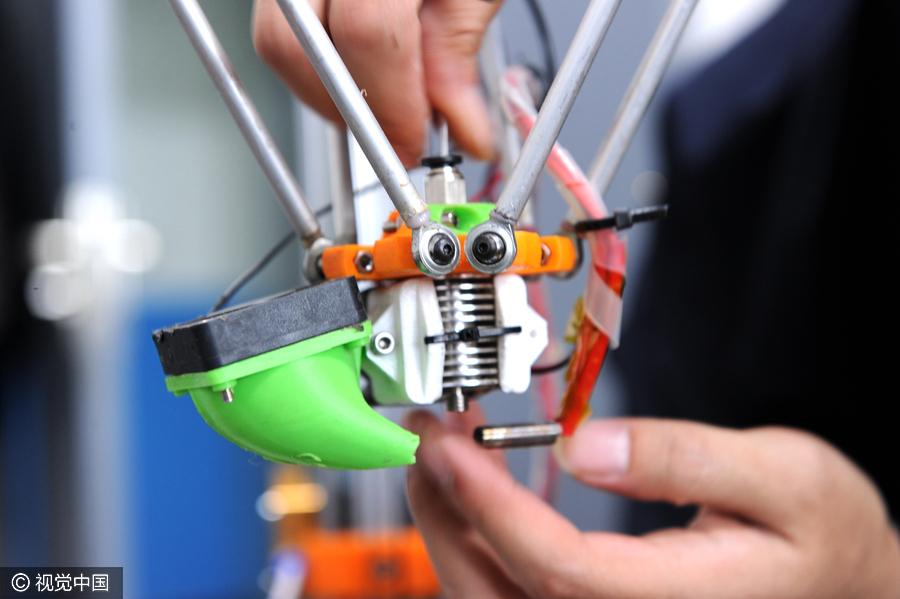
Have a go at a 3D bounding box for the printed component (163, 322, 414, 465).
[{"bbox_3d":[-0.035,0.026,0.418,0.056,0.037,0.041,-9,0,-24],"label":"printed component"}]

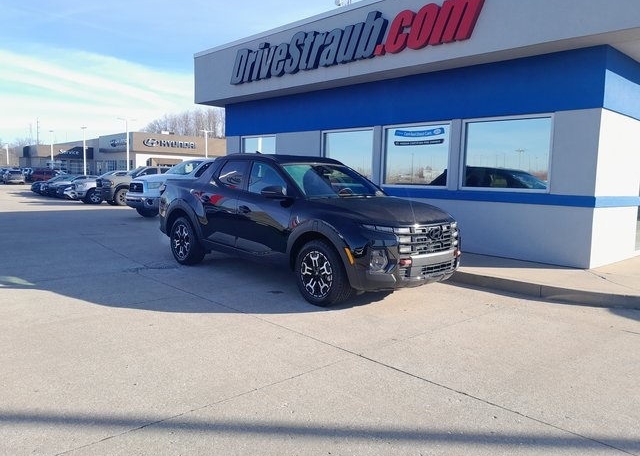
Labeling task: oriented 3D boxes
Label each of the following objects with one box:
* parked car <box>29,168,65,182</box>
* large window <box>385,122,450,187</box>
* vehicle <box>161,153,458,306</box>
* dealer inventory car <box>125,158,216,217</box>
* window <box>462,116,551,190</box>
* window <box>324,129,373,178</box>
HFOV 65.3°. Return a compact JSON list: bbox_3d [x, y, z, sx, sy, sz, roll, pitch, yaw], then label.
[{"bbox_3d":[-32.226,-5.998,59.797,4.700,1.740,1.850,-2,7,-35],"label":"parked car"},{"bbox_3d":[1.741,-1.316,9.151,0.100,1.170,1.525,-4,8,-43],"label":"large window"},{"bbox_3d":[-0.418,-0.184,7.078,1.930,1.710,4.970,-4,8,-43],"label":"vehicle"},{"bbox_3d":[-3.461,-1.321,16.665,5.810,1.930,2.030,-4,8,-43],"label":"dealer inventory car"},{"bbox_3d":[2.918,-1.155,7.905,0.100,1.170,1.525,-4,8,-43],"label":"window"},{"bbox_3d":[0.569,-1.476,10.391,0.100,1.170,1.510,-4,8,-43],"label":"window"}]

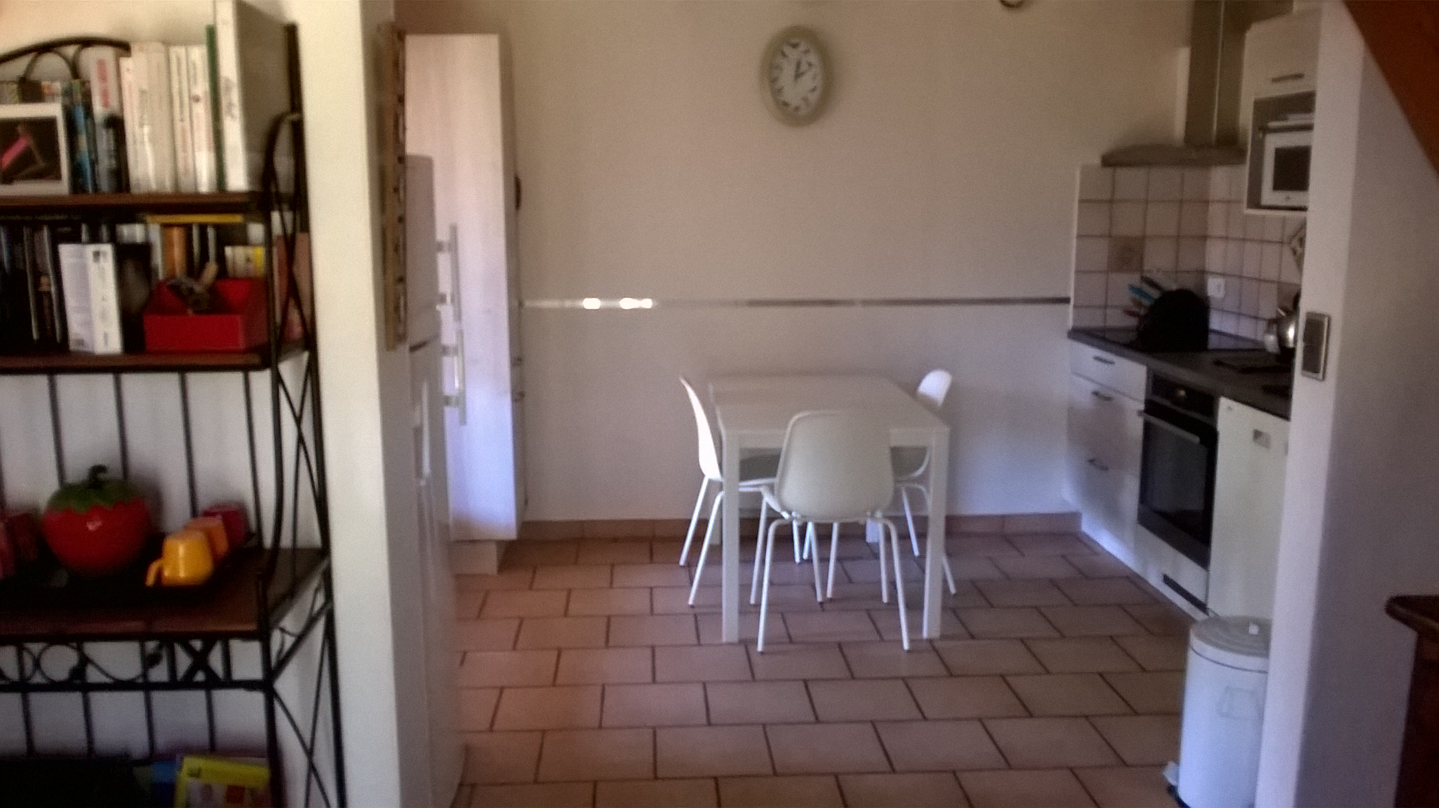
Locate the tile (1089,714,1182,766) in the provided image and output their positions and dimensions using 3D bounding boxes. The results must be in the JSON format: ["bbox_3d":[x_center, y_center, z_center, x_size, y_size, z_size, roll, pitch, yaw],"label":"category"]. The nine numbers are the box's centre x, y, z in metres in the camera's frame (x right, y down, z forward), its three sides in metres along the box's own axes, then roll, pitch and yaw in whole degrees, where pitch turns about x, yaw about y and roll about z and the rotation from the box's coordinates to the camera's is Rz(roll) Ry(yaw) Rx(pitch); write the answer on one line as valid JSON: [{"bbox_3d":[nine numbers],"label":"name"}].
[{"bbox_3d":[1.244,0.949,3.333,0.309,0.012,0.304,-1,10,-3],"label":"tile"}]

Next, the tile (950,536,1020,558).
[{"bbox_3d":[1.142,0.636,5.218,0.310,0.012,0.308,-1,10,-3],"label":"tile"}]

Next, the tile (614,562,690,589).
[{"bbox_3d":[-0.273,0.699,4.784,0.309,0.012,0.304,-1,10,-3],"label":"tile"}]

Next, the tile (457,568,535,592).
[{"bbox_3d":[-0.897,0.706,4.744,0.305,0.012,0.305,-1,10,-3],"label":"tile"}]

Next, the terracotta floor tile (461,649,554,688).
[{"bbox_3d":[-0.692,0.872,3.878,0.310,0.012,0.308,-1,10,-3],"label":"terracotta floor tile"}]

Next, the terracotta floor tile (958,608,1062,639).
[{"bbox_3d":[1.028,0.790,4.235,0.302,0.012,0.302,-1,10,-3],"label":"terracotta floor tile"}]

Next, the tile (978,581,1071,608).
[{"bbox_3d":[1.161,0.730,4.522,0.305,0.012,0.301,-1,10,-3],"label":"tile"}]

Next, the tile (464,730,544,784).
[{"bbox_3d":[-0.655,0.979,3.259,0.310,0.012,0.308,-1,10,-3],"label":"tile"}]

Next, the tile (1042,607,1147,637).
[{"bbox_3d":[1.336,0.781,4.228,0.305,0.012,0.301,-1,10,-3],"label":"tile"}]

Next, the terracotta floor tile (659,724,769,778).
[{"bbox_3d":[-0.018,0.958,3.251,0.302,0.012,0.302,-1,10,-3],"label":"terracotta floor tile"}]

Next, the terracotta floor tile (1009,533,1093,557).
[{"bbox_3d":[1.438,0.621,5.145,0.305,0.012,0.301,-1,10,-3],"label":"terracotta floor tile"}]

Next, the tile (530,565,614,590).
[{"bbox_3d":[-0.584,0.701,4.755,0.302,0.012,0.302,-1,10,-3],"label":"tile"}]

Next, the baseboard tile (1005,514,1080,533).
[{"bbox_3d":[1.479,0.549,5.418,0.356,0.090,0.012,-1,10,-3],"label":"baseboard tile"}]

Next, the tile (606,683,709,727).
[{"bbox_3d":[-0.192,0.905,3.536,0.305,0.012,0.301,-1,10,-3],"label":"tile"}]

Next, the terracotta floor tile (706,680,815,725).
[{"bbox_3d":[0.120,0.904,3.567,0.302,0.012,0.302,-1,10,-3],"label":"terracotta floor tile"}]

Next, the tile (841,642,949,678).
[{"bbox_3d":[0.574,0.847,3.901,0.302,0.012,0.302,-1,10,-3],"label":"tile"}]

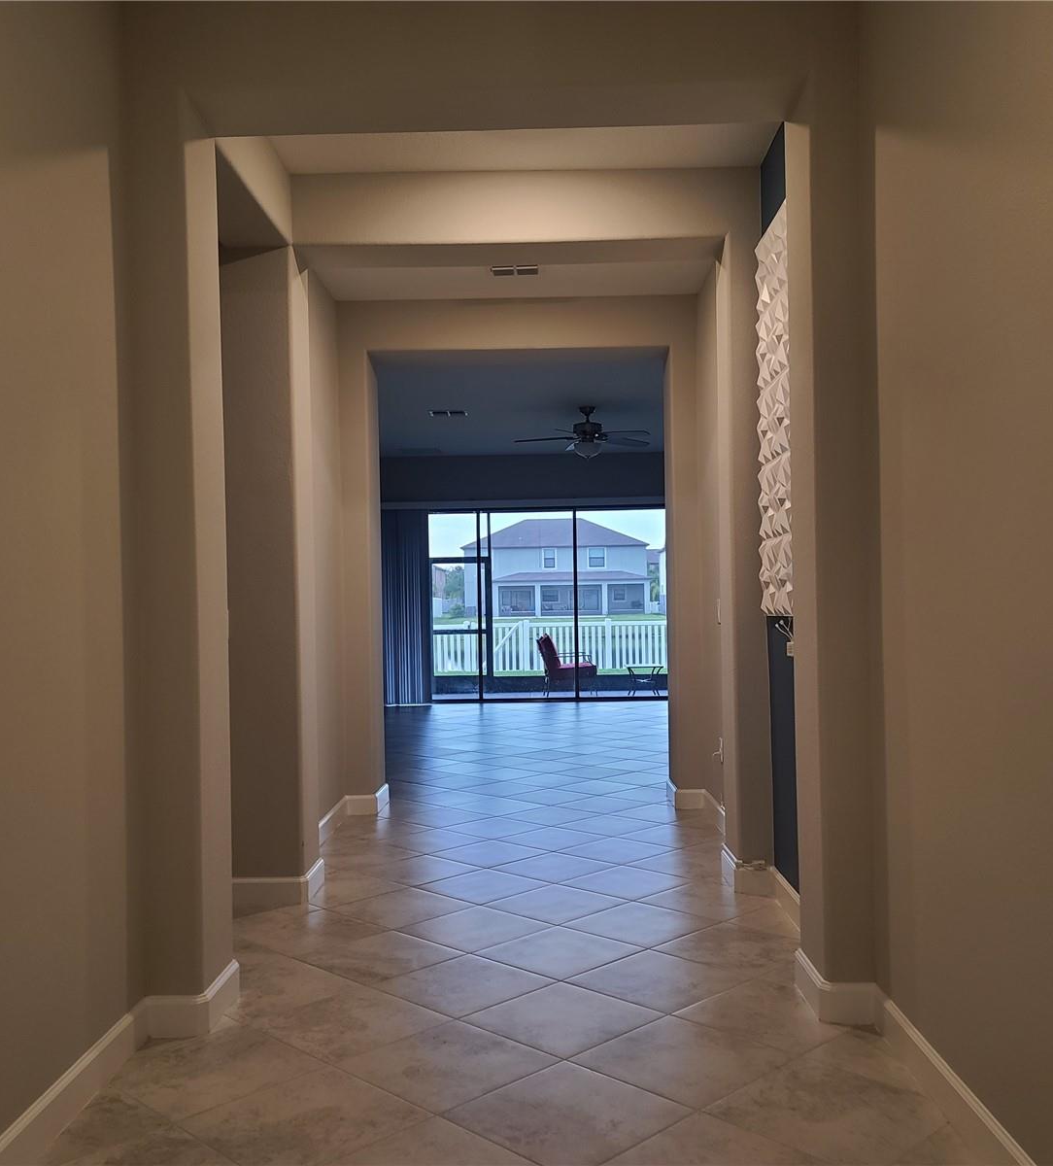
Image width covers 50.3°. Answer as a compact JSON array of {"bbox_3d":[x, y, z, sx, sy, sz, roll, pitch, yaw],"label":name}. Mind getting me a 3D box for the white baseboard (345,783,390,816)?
[{"bbox_3d":[-0.974,1.335,6.916,0.201,0.118,0.450,-1,-1,1],"label":"white baseboard"}]

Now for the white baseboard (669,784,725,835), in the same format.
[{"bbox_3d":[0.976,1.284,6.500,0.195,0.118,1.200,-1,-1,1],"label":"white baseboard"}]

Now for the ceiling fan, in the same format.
[{"bbox_3d":[0.525,-1.409,10.550,1.310,0.490,1.340,-1,-1,1],"label":"ceiling fan"}]

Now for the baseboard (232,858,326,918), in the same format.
[{"bbox_3d":[-1.093,1.305,4.915,0.370,0.118,0.375,-1,-1,1],"label":"baseboard"}]

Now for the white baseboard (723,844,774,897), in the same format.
[{"bbox_3d":[0.973,1.259,4.920,0.187,0.118,0.320,-1,-1,1],"label":"white baseboard"}]

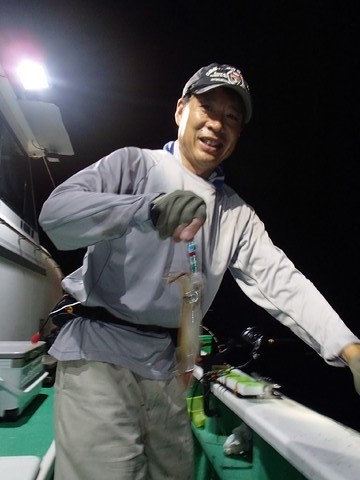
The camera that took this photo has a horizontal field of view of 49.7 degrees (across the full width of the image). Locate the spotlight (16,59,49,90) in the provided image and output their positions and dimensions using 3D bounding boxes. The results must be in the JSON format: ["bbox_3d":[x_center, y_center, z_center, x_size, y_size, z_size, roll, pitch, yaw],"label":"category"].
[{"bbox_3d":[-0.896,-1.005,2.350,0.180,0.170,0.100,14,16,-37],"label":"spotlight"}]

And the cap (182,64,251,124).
[{"bbox_3d":[0.106,-0.390,0.985,0.178,0.150,0.260,19,-1,-24],"label":"cap"}]

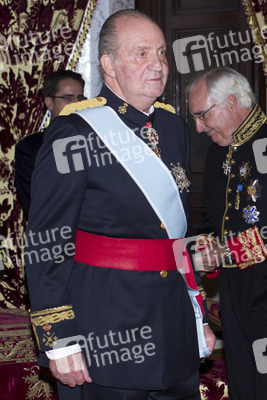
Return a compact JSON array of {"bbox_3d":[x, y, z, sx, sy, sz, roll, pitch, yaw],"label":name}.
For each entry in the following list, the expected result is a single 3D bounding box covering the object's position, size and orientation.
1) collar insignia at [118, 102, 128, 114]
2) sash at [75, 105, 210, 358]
[{"bbox_3d":[-0.030,-0.266,2.580,0.023,0.033,0.005,35,-2,10],"label":"collar insignia"},{"bbox_3d":[0.018,0.095,2.510,0.400,0.730,0.290,-5,7,-40],"label":"sash"}]

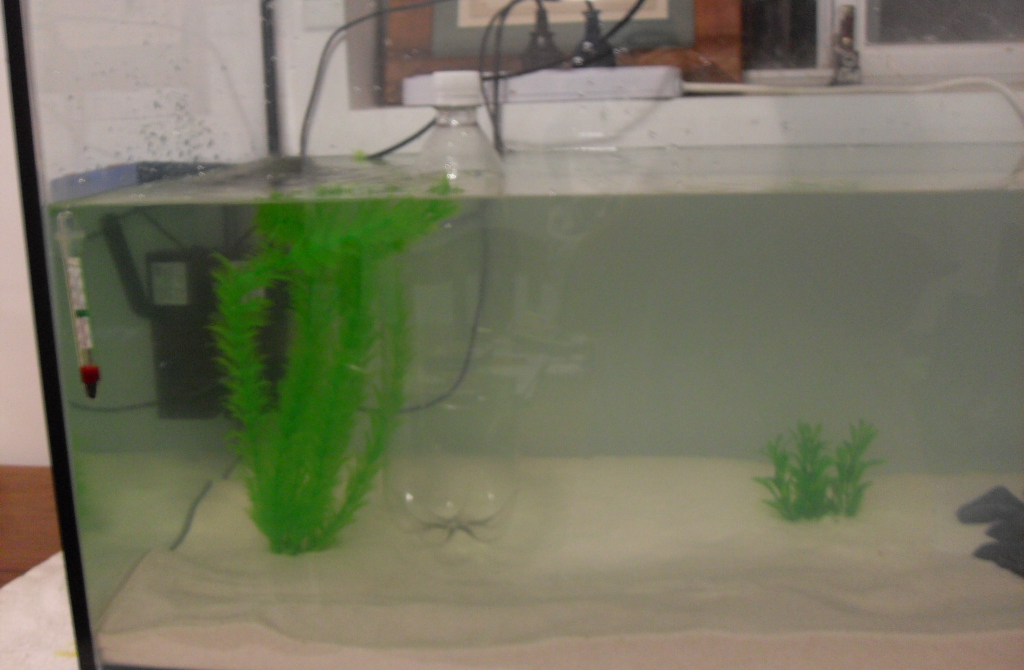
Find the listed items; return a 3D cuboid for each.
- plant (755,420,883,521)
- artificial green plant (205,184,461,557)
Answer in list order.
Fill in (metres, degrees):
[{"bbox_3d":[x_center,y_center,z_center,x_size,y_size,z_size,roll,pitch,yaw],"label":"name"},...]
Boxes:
[{"bbox_3d":[0.195,0.086,0.702,0.082,0.061,0.066,0,13,8],"label":"plant"},{"bbox_3d":[-0.101,0.019,0.656,0.143,0.217,0.130,0,13,8],"label":"artificial green plant"}]

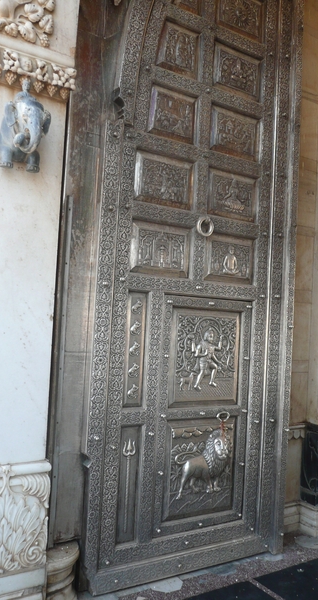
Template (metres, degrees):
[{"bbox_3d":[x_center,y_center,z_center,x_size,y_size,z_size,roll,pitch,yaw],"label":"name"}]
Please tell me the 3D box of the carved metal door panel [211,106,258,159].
[{"bbox_3d":[0.494,-1.068,3.119,0.368,0.281,0.045,4,-3,-29],"label":"carved metal door panel"}]

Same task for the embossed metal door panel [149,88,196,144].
[{"bbox_3d":[0.086,-1.103,2.889,0.301,0.282,0.045,4,-3,-29],"label":"embossed metal door panel"}]

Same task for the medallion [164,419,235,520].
[{"bbox_3d":[0.263,1.018,2.948,0.500,0.558,0.070,4,-3,-29],"label":"medallion"}]

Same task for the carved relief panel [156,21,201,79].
[{"bbox_3d":[0.130,-1.507,2.921,0.254,0.288,0.045,4,-3,-29],"label":"carved relief panel"}]

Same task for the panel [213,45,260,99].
[{"bbox_3d":[0.516,-1.474,3.140,0.373,0.285,0.045,4,-3,-29],"label":"panel"}]

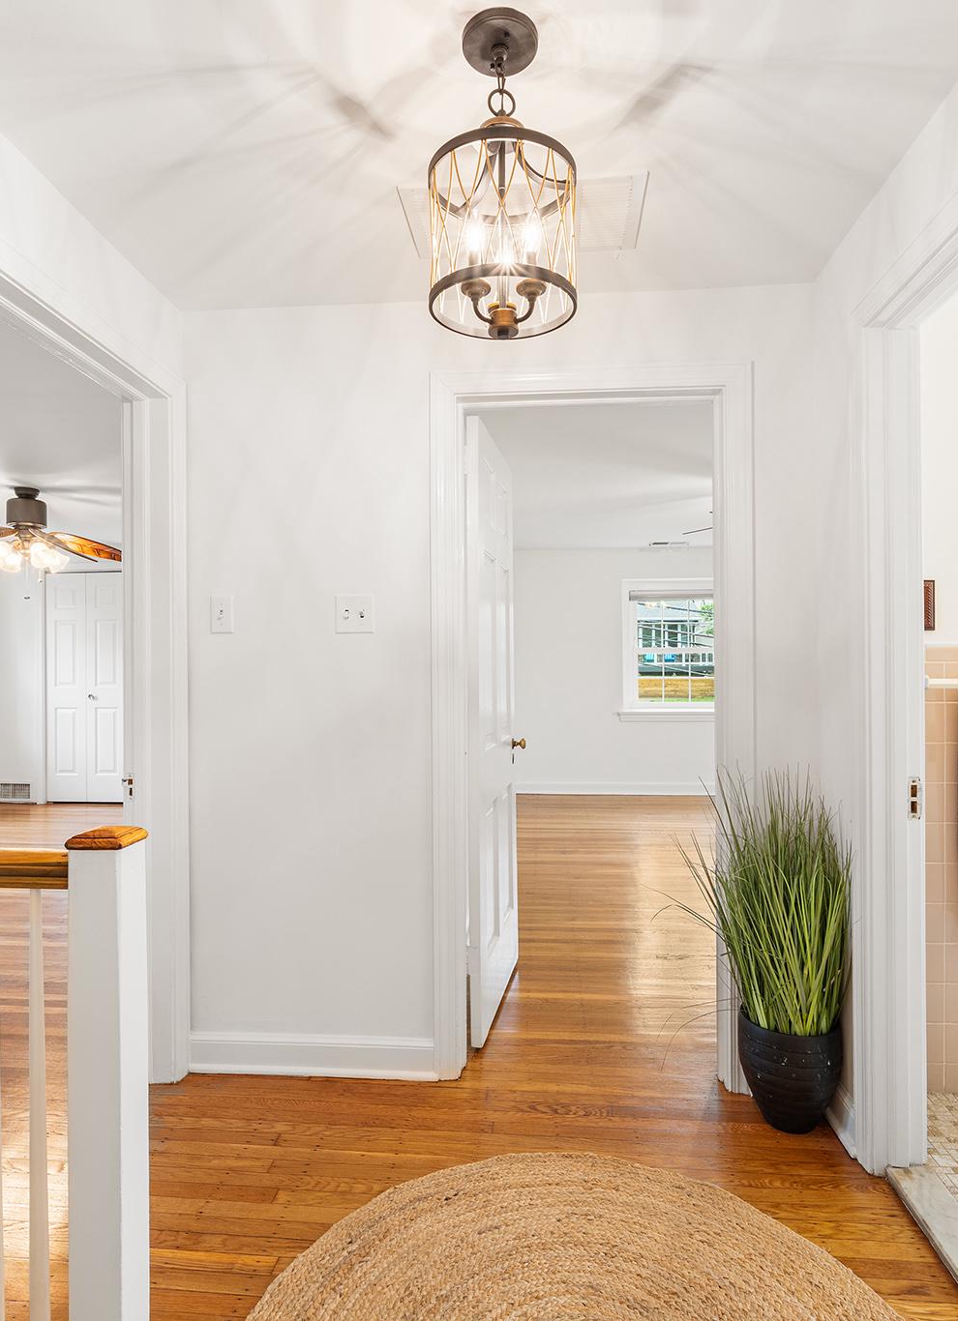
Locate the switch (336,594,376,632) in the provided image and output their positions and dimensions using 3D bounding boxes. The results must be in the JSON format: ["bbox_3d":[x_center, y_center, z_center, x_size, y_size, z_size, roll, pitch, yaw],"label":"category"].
[{"bbox_3d":[-0.378,-0.139,2.177,0.117,0.117,0.012,0,0,5],"label":"switch"}]

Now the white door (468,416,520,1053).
[{"bbox_3d":[0.064,0.234,2.675,0.040,2.040,0.730,0,0,12],"label":"white door"}]

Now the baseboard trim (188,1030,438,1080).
[{"bbox_3d":[-0.514,1.204,2.186,0.770,0.138,0.022,0,0,5],"label":"baseboard trim"}]

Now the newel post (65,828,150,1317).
[{"bbox_3d":[-0.580,0.770,1.135,0.088,1.006,0.088,0,0,5],"label":"newel post"}]

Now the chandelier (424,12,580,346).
[{"bbox_3d":[0.039,-0.821,1.241,0.260,0.510,0.260,0,0,5],"label":"chandelier"}]

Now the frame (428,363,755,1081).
[{"bbox_3d":[0.337,0.206,2.179,0.944,2.122,0.150,0,0,5],"label":"frame"}]

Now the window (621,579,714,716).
[{"bbox_3d":[1.899,-0.130,6.787,1.080,1.280,0.120,0,0,5],"label":"window"}]

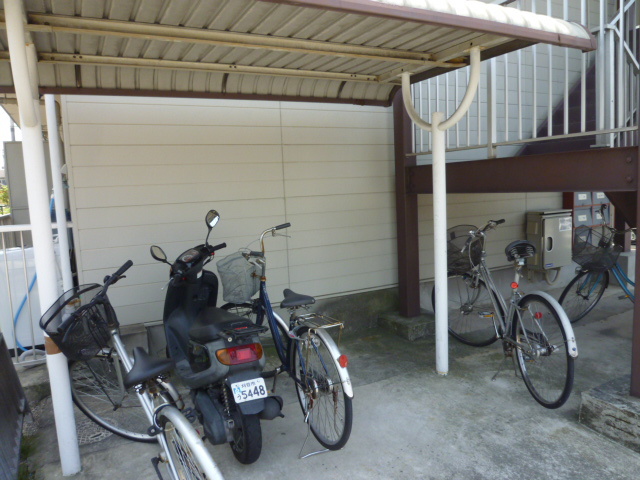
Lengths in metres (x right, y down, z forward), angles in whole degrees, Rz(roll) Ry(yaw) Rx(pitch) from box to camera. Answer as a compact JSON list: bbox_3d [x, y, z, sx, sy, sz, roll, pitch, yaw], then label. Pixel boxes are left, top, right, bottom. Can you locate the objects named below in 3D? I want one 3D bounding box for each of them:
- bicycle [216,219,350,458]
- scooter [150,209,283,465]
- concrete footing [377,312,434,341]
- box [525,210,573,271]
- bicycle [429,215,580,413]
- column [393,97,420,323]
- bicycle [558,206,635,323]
[{"bbox_3d":[-0.264,0.521,2.888,0.580,1.150,1.650,-6,7,-26],"label":"bicycle"},{"bbox_3d":[-0.710,0.491,2.792,0.570,1.270,1.640,-6,7,-27],"label":"scooter"},{"bbox_3d":[0.874,0.799,4.488,0.400,0.140,0.560,-6,7,-25],"label":"concrete footing"},{"bbox_3d":[2.766,-0.002,5.560,0.490,0.670,0.250,-6,7,-25],"label":"box"},{"bbox_3d":[1.276,0.436,3.332,0.570,1.080,1.720,-3,6,-4],"label":"bicycle"},{"bbox_3d":[0.830,-0.398,4.396,0.140,2.280,0.150,-6,7,-25],"label":"column"},{"bbox_3d":[2.981,0.264,4.175,1.730,1.080,0.600,-2,6,5],"label":"bicycle"}]

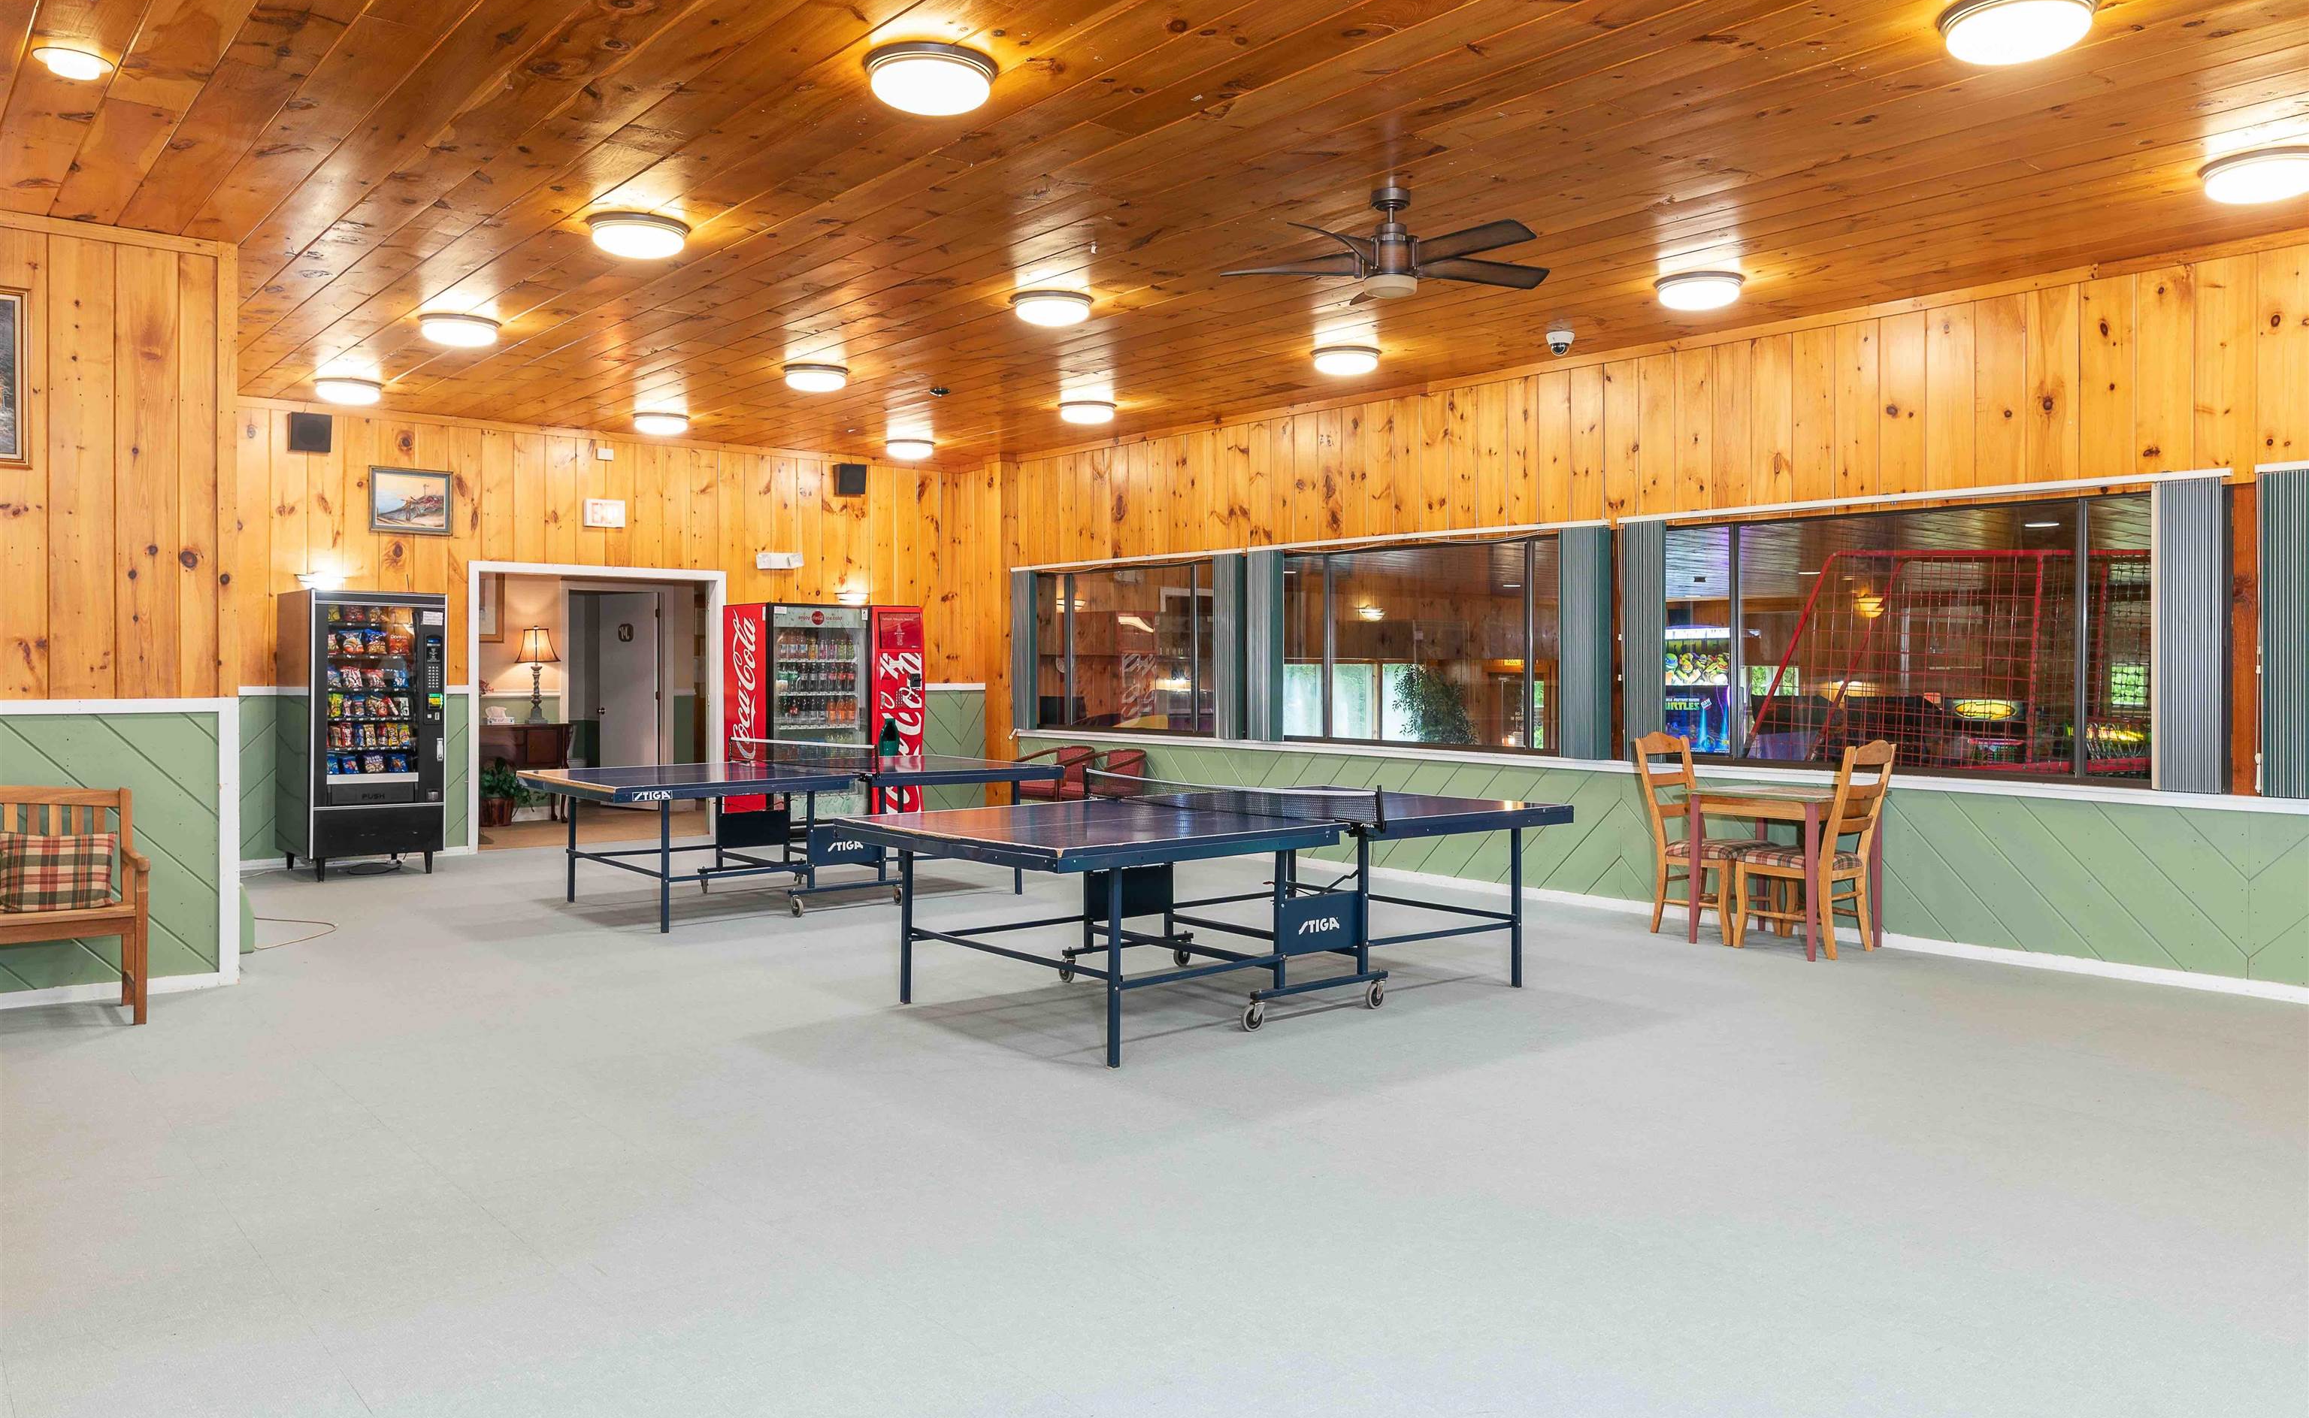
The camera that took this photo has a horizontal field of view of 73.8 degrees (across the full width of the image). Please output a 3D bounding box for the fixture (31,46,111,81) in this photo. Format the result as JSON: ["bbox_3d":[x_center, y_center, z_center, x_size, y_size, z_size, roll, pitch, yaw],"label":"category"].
[{"bbox_3d":[-3.188,-1.899,4.541,0.198,0.040,0.198,-1,2,-41],"label":"fixture"}]

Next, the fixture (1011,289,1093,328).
[{"bbox_3d":[-0.498,-1.940,7.470,0.400,0.094,0.400,0,1,0],"label":"fixture"}]

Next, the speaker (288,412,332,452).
[{"bbox_3d":[-5.710,-1.860,10.411,0.250,0.250,0.130,-1,2,-40],"label":"speaker"}]

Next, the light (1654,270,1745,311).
[{"bbox_3d":[2.522,-1.932,7.114,0.400,0.090,0.400,0,1,0],"label":"light"}]

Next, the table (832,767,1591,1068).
[{"bbox_3d":[0.274,0.748,6.396,2.740,0.880,1.680,-1,2,-39],"label":"table"}]

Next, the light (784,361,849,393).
[{"bbox_3d":[-2.029,-1.989,9.241,0.400,0.094,0.400,0,1,0],"label":"light"}]

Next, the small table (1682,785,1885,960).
[{"bbox_3d":[3.091,0.788,7.561,0.730,0.757,0.780,-1,2,-41],"label":"small table"}]

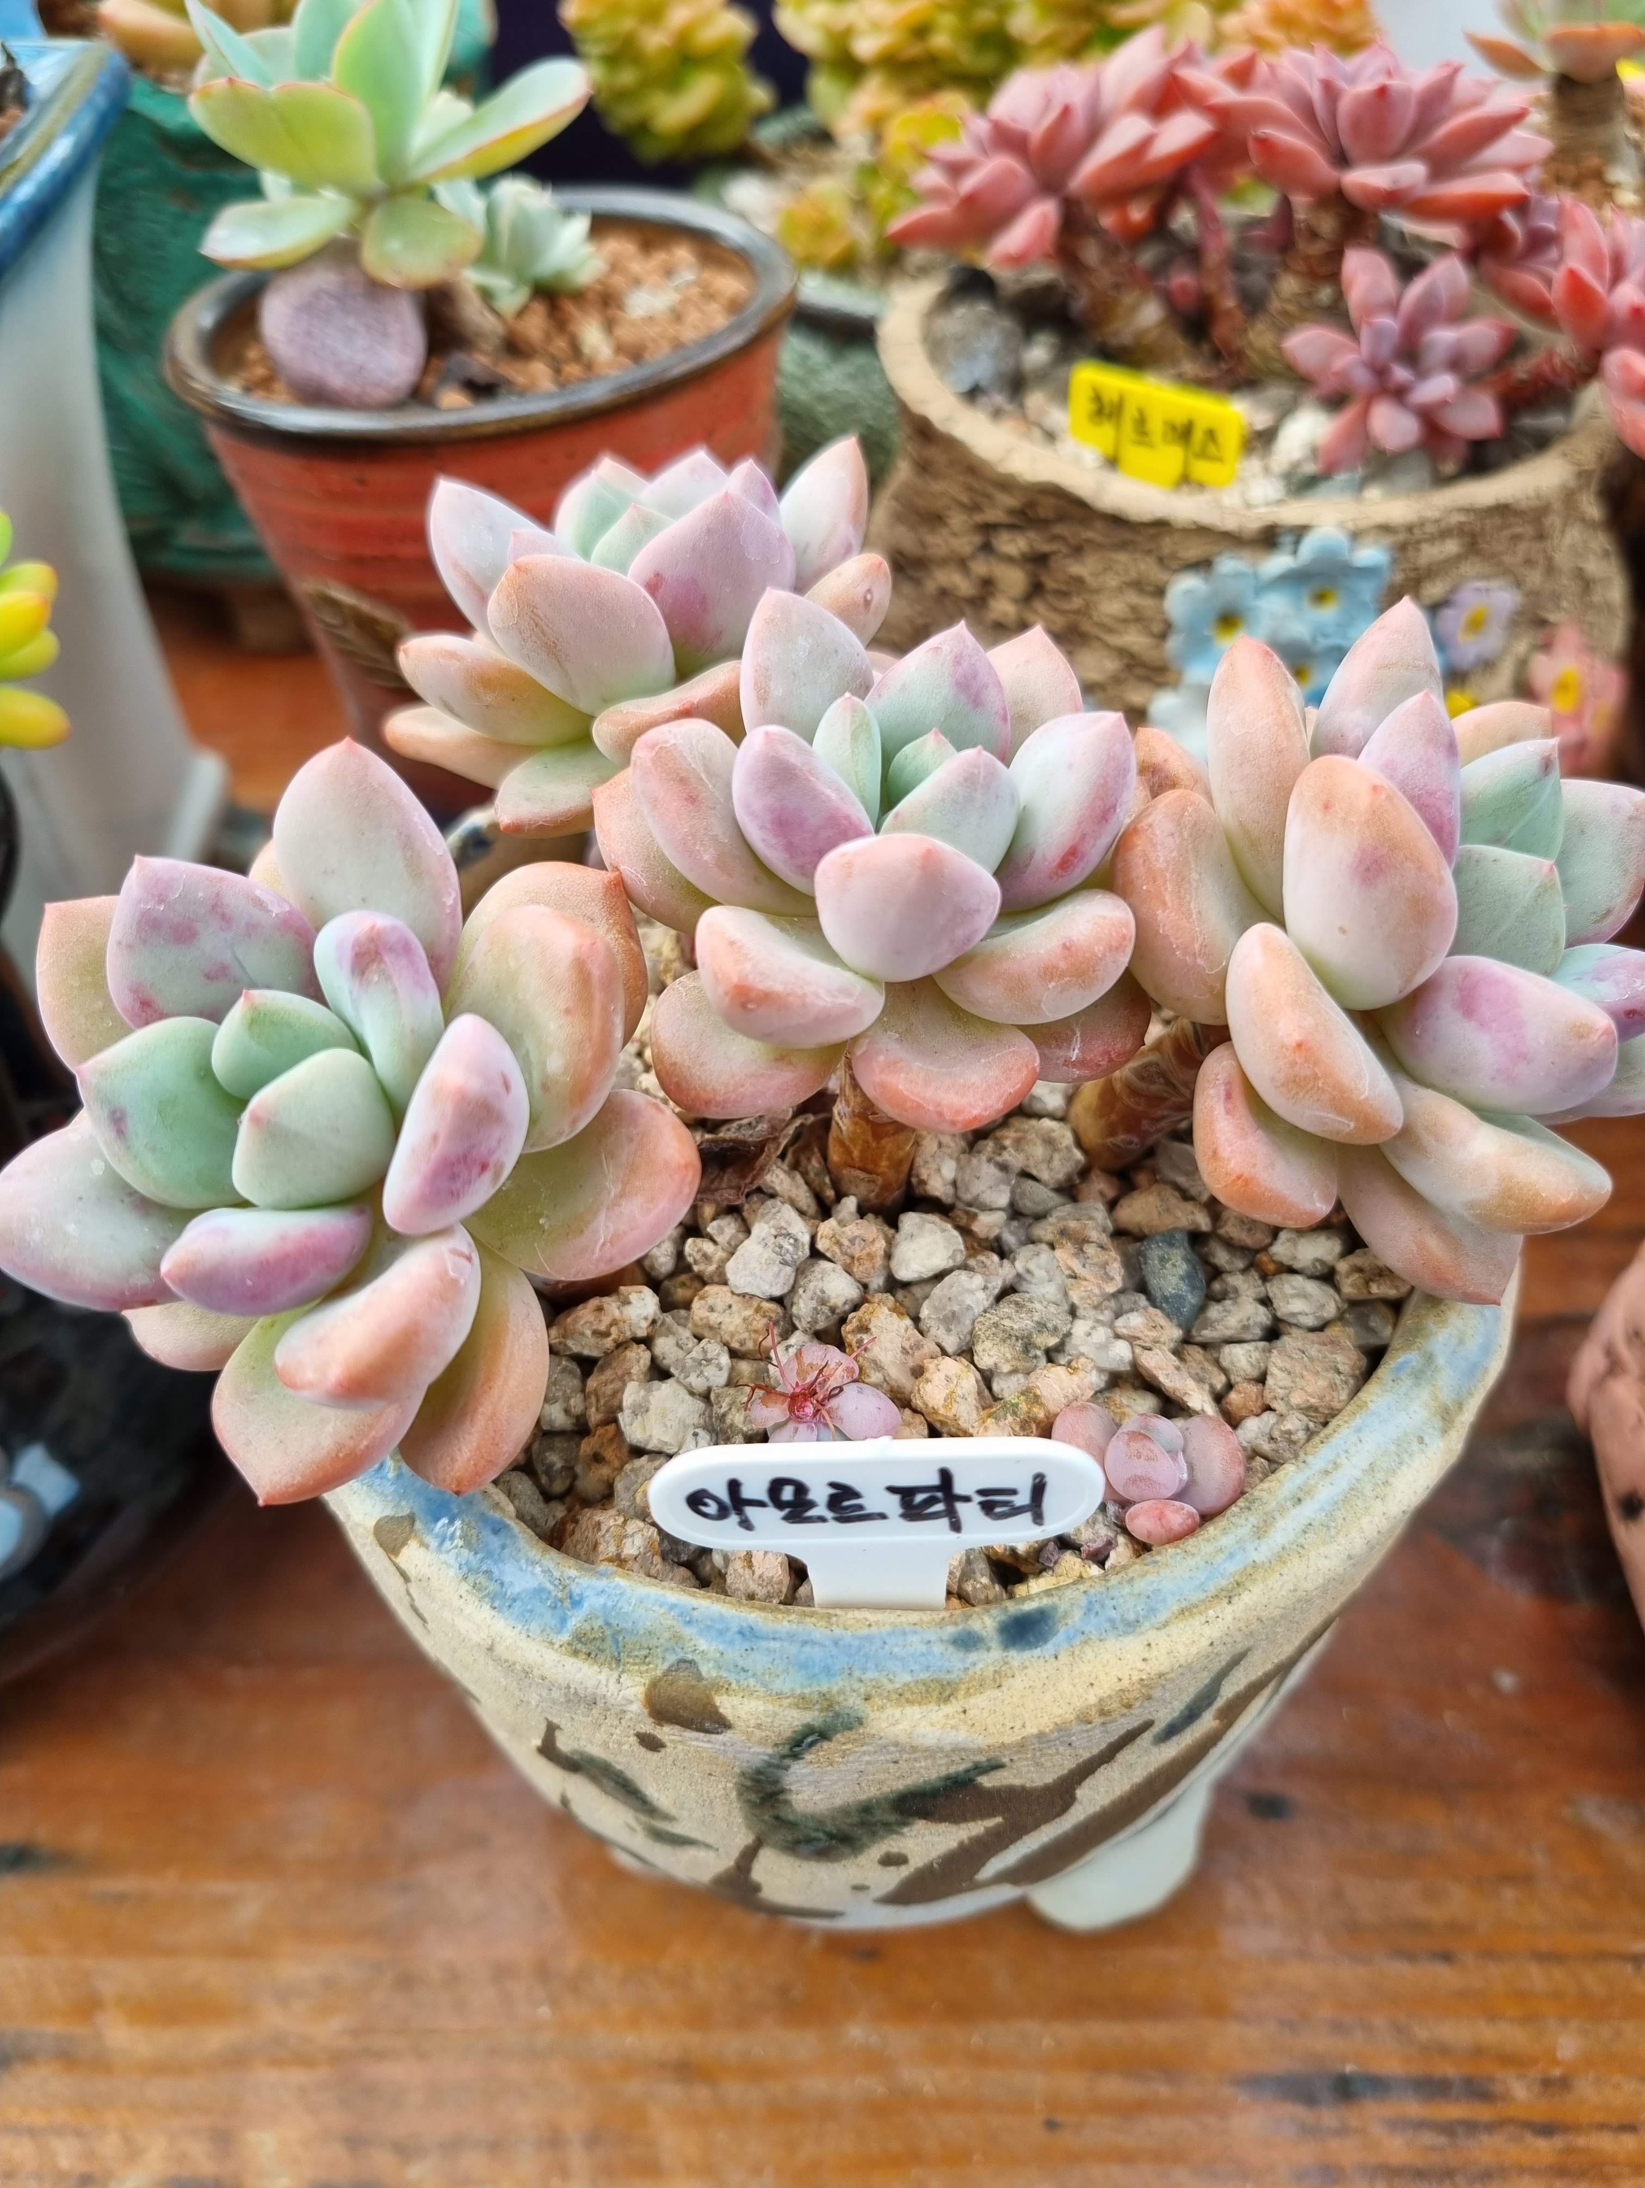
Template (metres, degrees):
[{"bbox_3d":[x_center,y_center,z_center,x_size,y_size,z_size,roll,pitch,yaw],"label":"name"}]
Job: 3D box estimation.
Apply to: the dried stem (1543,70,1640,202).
[{"bbox_3d":[0.166,-0.206,0.355,0.015,0.022,0.015,-3,47,0],"label":"dried stem"}]

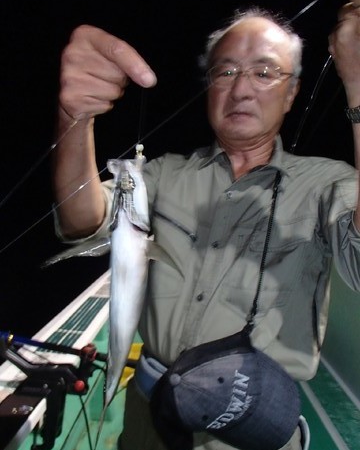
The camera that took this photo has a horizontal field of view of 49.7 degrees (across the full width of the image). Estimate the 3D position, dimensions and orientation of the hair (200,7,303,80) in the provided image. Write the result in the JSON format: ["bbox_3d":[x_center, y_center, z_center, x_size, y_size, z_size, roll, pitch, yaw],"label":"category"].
[{"bbox_3d":[0.148,-0.334,0.776,0.184,0.168,0.178,8,18,18],"label":"hair"}]

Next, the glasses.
[{"bbox_3d":[0.134,-0.274,0.738,0.138,0.043,0.133,8,18,18],"label":"glasses"}]

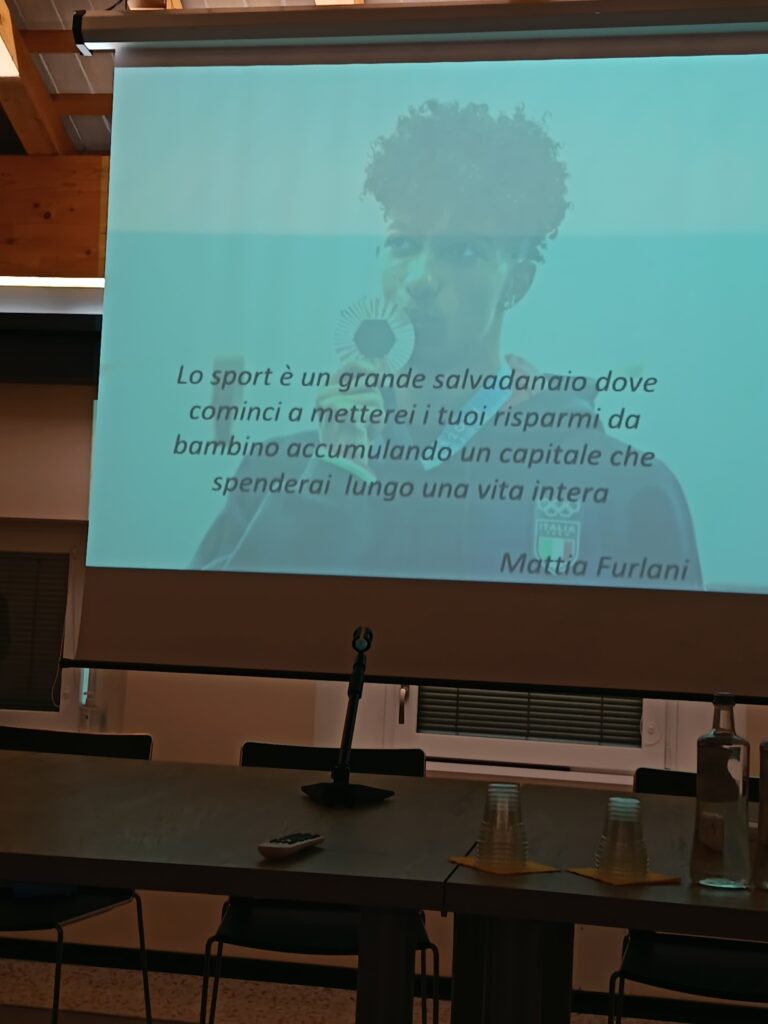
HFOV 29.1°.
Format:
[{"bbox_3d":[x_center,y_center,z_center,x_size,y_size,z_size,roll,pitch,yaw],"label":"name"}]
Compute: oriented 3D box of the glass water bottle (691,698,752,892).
[{"bbox_3d":[0.514,0.418,2.240,0.089,0.284,0.089,2,-4,11],"label":"glass water bottle"}]

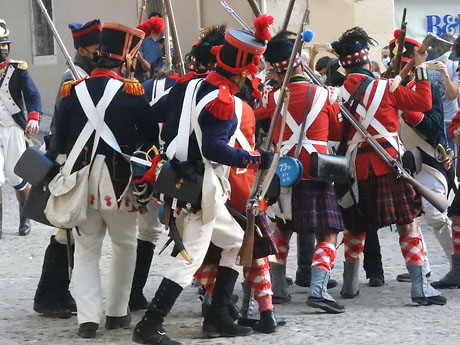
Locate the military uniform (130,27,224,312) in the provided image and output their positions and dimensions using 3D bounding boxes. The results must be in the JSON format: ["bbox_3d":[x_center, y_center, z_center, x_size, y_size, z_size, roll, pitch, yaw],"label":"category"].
[{"bbox_3d":[-0.383,-0.003,12.770,0.600,1.750,0.500,2,5,30],"label":"military uniform"}]

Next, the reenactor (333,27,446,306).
[{"bbox_3d":[1.013,-0.043,13.092,0.680,1.780,0.580,2,5,30],"label":"reenactor"}]

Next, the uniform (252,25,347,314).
[{"bbox_3d":[0.460,-0.023,12.768,0.640,1.790,0.500,1,4,7],"label":"uniform"}]

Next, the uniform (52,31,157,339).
[{"bbox_3d":[-0.733,0.032,11.770,0.620,1.830,0.460,0,4,5],"label":"uniform"}]

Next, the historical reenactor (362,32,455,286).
[{"bbox_3d":[1.295,-0.106,14.003,0.580,1.770,0.620,-4,6,-41],"label":"historical reenactor"}]

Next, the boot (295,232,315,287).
[{"bbox_3d":[0.552,0.581,14.001,0.290,0.400,0.130,-3,5,-30],"label":"boot"}]

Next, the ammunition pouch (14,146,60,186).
[{"bbox_3d":[-1.188,-0.037,12.300,0.220,0.190,0.100,27,5,19],"label":"ammunition pouch"}]

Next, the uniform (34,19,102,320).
[{"bbox_3d":[-0.990,-0.020,12.459,0.520,1.830,0.550,-4,6,-41],"label":"uniform"}]

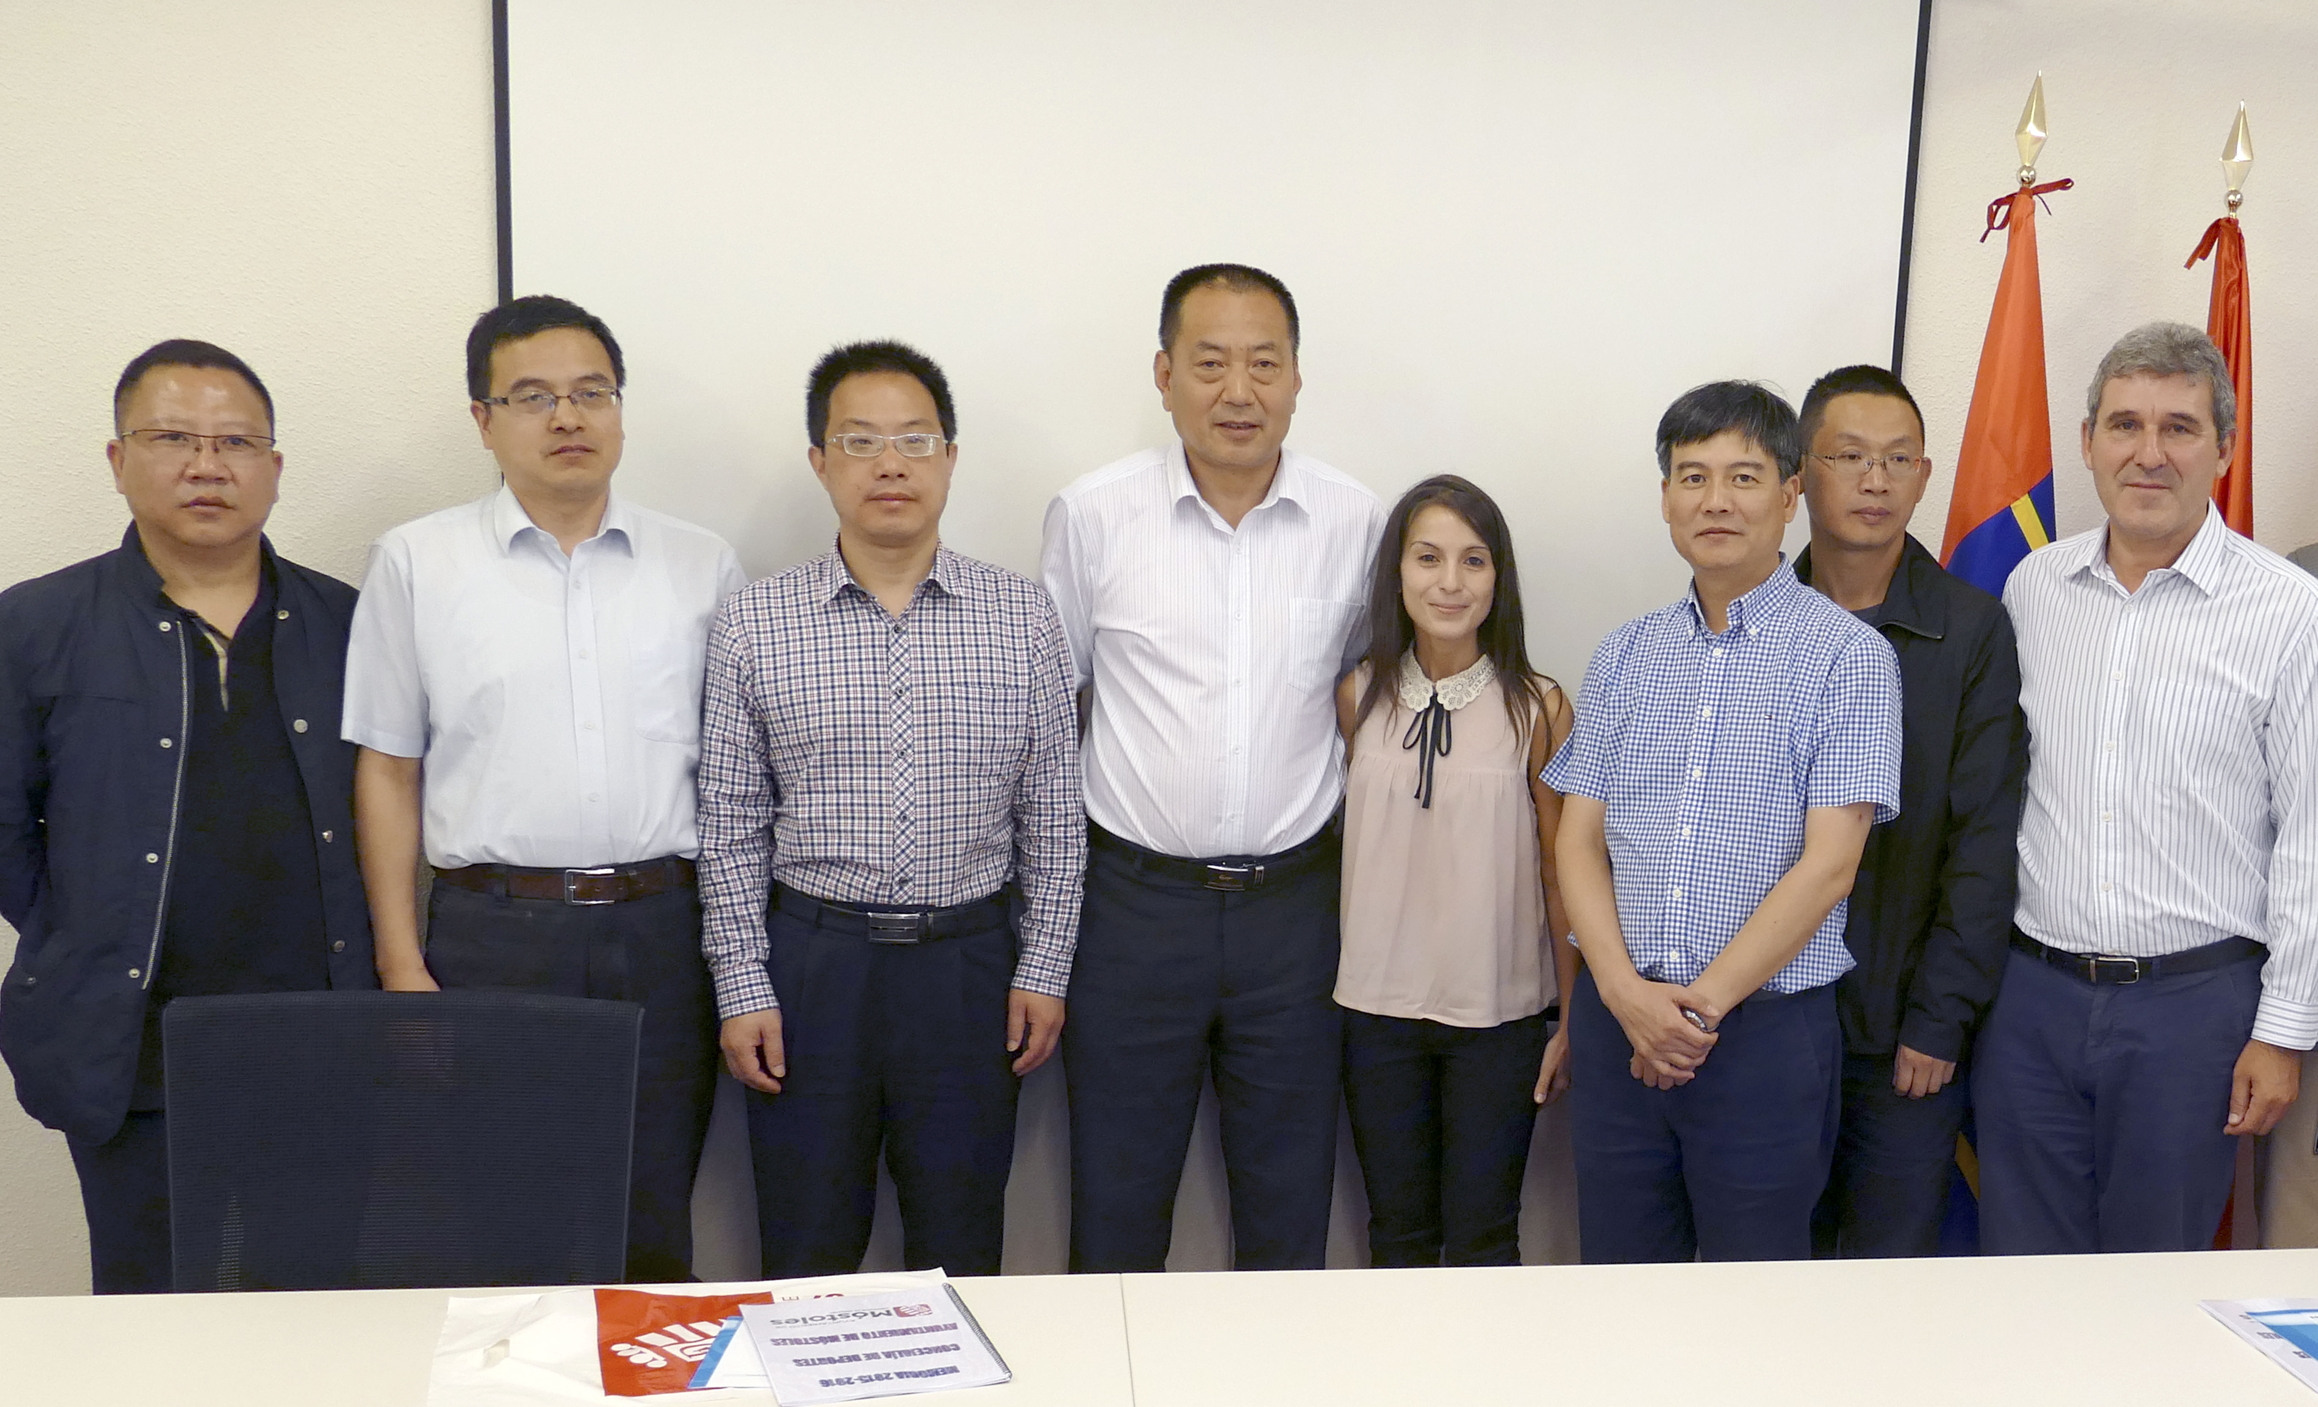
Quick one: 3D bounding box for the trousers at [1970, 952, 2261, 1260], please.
[{"bbox_3d":[1.224,0.791,2.087,0.380,0.973,0.290,6,8,33],"label":"trousers"}]

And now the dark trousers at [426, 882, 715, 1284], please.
[{"bbox_3d":[-0.804,0.712,2.198,0.380,0.978,0.290,-1,7,-22],"label":"dark trousers"}]

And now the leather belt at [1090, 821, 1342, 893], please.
[{"bbox_3d":[0.071,0.205,2.140,0.345,0.060,0.270,1,7,-7],"label":"leather belt"}]

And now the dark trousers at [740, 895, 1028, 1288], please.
[{"bbox_3d":[-0.363,0.738,2.157,0.365,0.963,0.280,1,7,-9],"label":"dark trousers"}]

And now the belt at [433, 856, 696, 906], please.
[{"bbox_3d":[-0.788,0.231,2.140,0.355,0.055,0.270,-1,7,-22],"label":"belt"}]

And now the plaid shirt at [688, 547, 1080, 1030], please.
[{"bbox_3d":[-0.342,0.095,2.060,0.490,0.600,0.280,1,7,-9],"label":"plaid shirt"}]

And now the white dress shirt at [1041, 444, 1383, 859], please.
[{"bbox_3d":[0.072,-0.071,2.110,0.475,0.550,0.290,1,7,-7],"label":"white dress shirt"}]

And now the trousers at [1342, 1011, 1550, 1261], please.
[{"bbox_3d":[0.381,0.776,2.220,0.320,0.840,0.250,3,7,8],"label":"trousers"}]

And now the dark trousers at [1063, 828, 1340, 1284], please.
[{"bbox_3d":[0.060,0.704,2.202,0.385,1.046,0.290,1,7,-7],"label":"dark trousers"}]

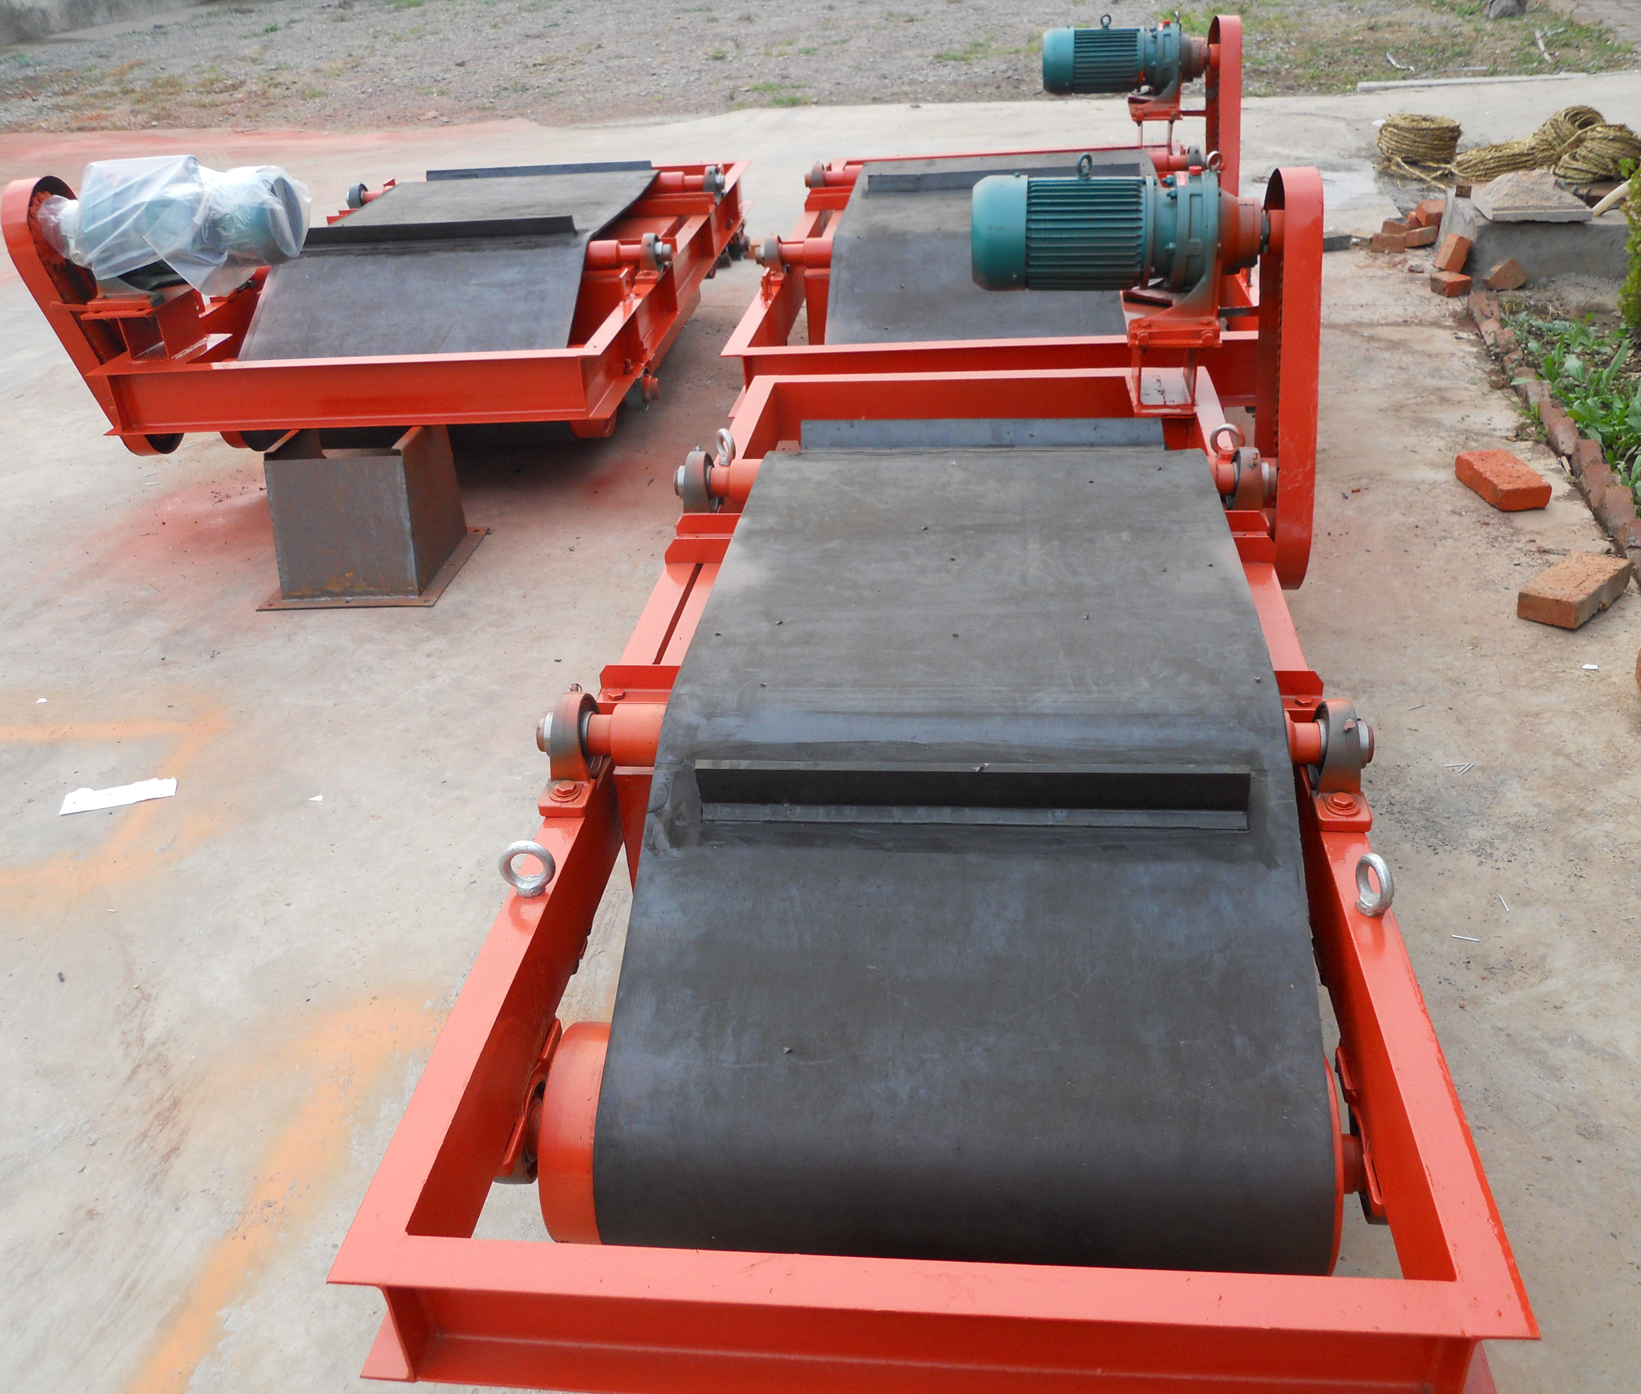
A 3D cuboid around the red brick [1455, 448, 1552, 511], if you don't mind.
[{"bbox_3d":[1.575,-0.502,3.472,0.112,0.053,0.232,-4,30,-1],"label":"red brick"}]

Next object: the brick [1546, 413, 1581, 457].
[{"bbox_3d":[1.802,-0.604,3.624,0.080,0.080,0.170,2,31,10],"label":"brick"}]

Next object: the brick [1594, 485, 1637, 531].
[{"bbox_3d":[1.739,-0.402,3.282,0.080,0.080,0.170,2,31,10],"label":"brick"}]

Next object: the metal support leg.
[{"bbox_3d":[-1.019,-0.441,3.350,0.395,0.340,0.410,0,30,5],"label":"metal support leg"}]

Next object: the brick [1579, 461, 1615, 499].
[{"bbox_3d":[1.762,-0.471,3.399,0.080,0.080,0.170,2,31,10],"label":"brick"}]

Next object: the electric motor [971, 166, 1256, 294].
[{"bbox_3d":[0.490,-0.818,2.671,0.445,0.220,0.215,0,30,6],"label":"electric motor"}]

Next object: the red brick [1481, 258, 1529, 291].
[{"bbox_3d":[2.221,-1.368,4.867,0.130,0.085,0.085,2,30,10],"label":"red brick"}]

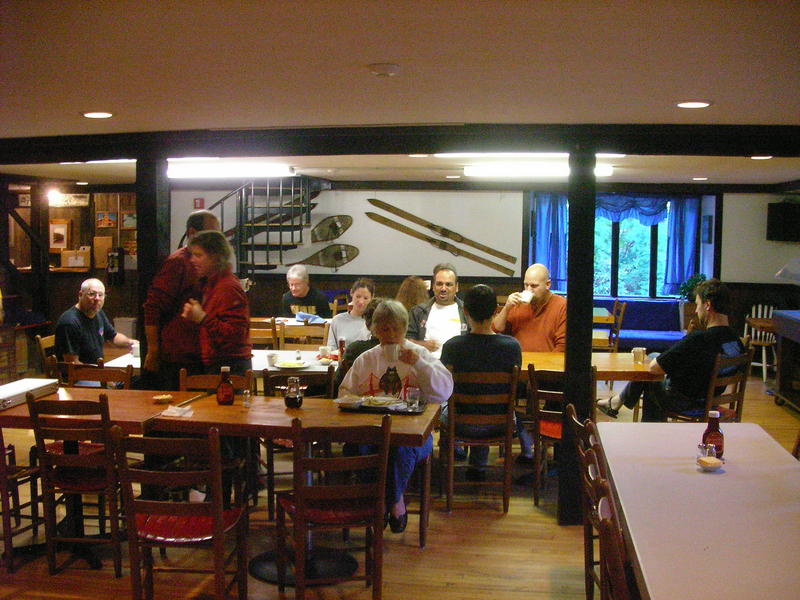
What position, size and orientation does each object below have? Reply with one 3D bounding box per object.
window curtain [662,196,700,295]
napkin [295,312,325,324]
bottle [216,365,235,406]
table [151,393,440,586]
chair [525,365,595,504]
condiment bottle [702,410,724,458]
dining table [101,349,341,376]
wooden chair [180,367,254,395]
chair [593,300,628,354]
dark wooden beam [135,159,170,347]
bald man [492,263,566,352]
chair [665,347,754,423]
[{"bbox_3d":[3.441,-0.675,10.710,0.443,1.230,0.120,1,5,8],"label":"window curtain"},{"bbox_3d":[-0.876,0.173,8.550,0.280,0.080,0.190,1,5,6],"label":"napkin"},{"bbox_3d":[-0.896,0.440,4.511,0.083,0.190,0.076,0,5,-11],"label":"bottle"},{"bbox_3d":[-0.445,0.902,4.125,1.200,0.755,0.650,2,5,9],"label":"table"},{"bbox_3d":[0.950,0.784,5.127,0.440,0.870,0.470,2,5,12],"label":"chair"},{"bbox_3d":[1.284,0.545,3.581,0.083,0.190,0.076,2,6,20],"label":"condiment bottle"},{"bbox_3d":[-1.033,0.788,6.120,1.720,0.750,0.880,1,5,4],"label":"dining table"},{"bbox_3d":[-1.063,0.833,4.806,0.440,0.850,0.420,1,5,7],"label":"wooden chair"},{"bbox_3d":[2.184,0.475,9.493,0.470,0.870,0.440,1,5,5],"label":"chair"},{"bbox_3d":[-1.472,0.185,5.287,0.145,2.045,0.145,1,5,8],"label":"dark wooden beam"},{"bbox_3d":[0.997,0.433,6.660,0.620,1.410,0.780,2,5,14],"label":"bald man"},{"bbox_3d":[2.030,0.745,5.795,0.440,0.870,0.470,-3,6,-41],"label":"chair"}]

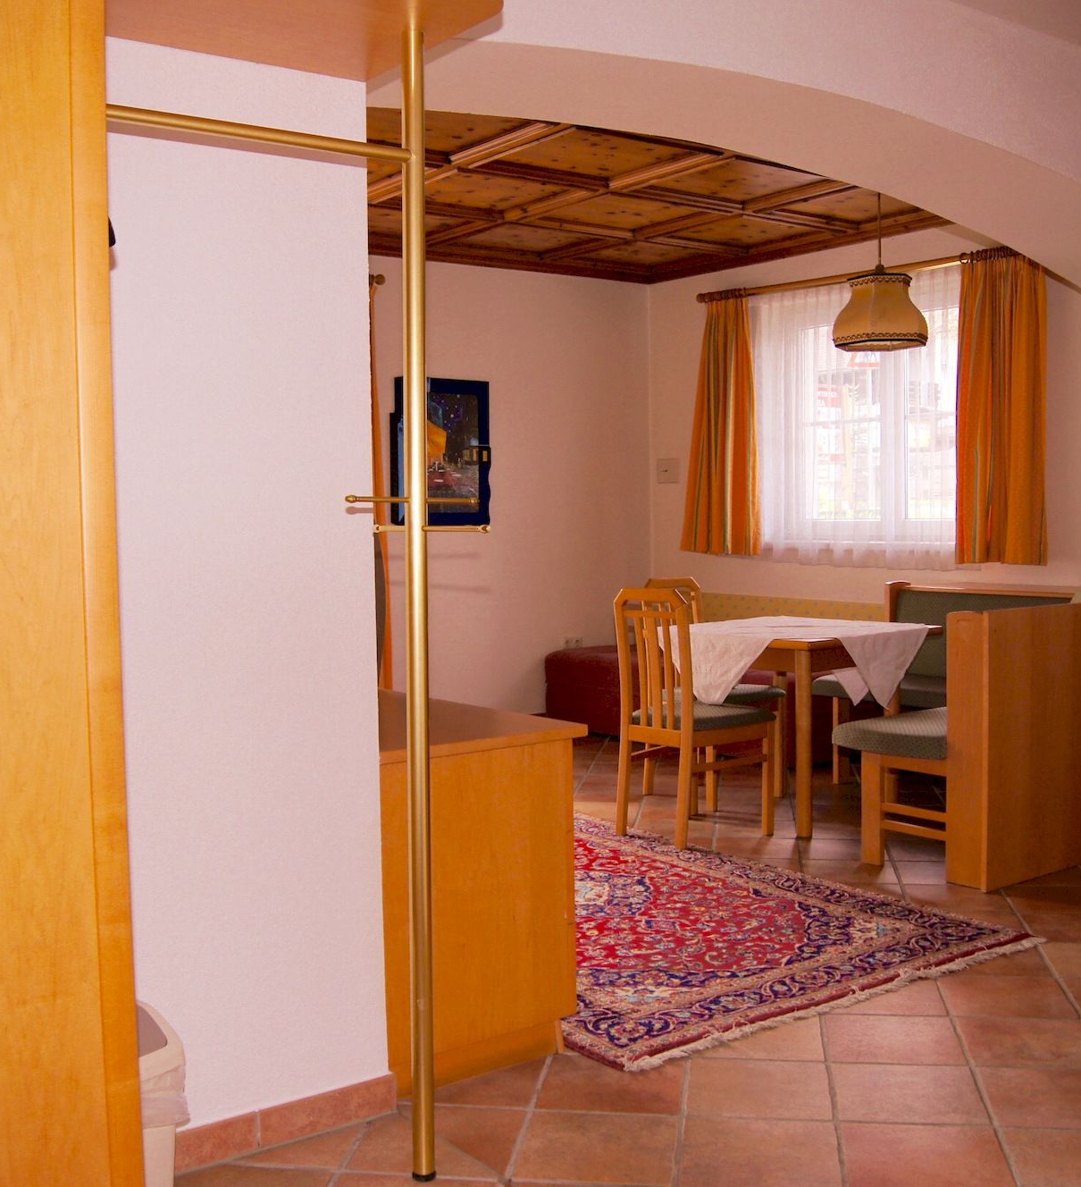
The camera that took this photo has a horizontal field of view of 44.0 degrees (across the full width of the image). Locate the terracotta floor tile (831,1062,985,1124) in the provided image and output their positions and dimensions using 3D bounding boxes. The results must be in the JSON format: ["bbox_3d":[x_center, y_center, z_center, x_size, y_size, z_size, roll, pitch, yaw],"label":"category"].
[{"bbox_3d":[0.771,1.054,2.815,0.300,0.012,0.300,-1,3,8],"label":"terracotta floor tile"}]

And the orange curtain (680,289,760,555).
[{"bbox_3d":[1.040,-0.980,7.774,0.130,1.500,0.600,-3,4,-34],"label":"orange curtain"}]

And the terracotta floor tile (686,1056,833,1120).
[{"bbox_3d":[0.464,1.058,2.855,0.300,0.012,0.300,-1,3,8],"label":"terracotta floor tile"}]

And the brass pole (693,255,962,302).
[{"bbox_3d":[1.528,-1.644,6.957,0.036,0.036,2.200,-3,6,-34],"label":"brass pole"}]

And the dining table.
[{"bbox_3d":[1.017,0.511,5.355,0.800,0.757,0.820,-3,4,-34],"label":"dining table"}]

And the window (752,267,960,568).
[{"bbox_3d":[1.670,-0.895,7.027,0.130,1.450,1.450,-3,4,-34],"label":"window"}]

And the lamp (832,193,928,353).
[{"bbox_3d":[1.325,-1.297,5.240,0.375,0.704,0.375,-3,4,-34],"label":"lamp"}]

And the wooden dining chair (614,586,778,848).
[{"bbox_3d":[0.589,0.459,5.180,0.490,0.940,0.435,-3,4,-34],"label":"wooden dining chair"}]

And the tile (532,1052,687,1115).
[{"bbox_3d":[0.157,1.050,2.860,0.300,0.012,0.290,0,3,9],"label":"tile"}]

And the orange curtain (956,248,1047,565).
[{"bbox_3d":[2.123,-0.843,6.181,0.110,1.450,0.460,-3,4,-34],"label":"orange curtain"}]

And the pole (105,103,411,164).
[{"bbox_3d":[-0.487,-0.768,2.238,0.620,0.025,0.025,-3,4,-34],"label":"pole"}]

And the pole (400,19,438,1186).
[{"bbox_3d":[-0.216,0.040,2.390,0.042,2.064,0.042,-2,4,-34],"label":"pole"}]

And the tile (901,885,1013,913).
[{"bbox_3d":[1.322,0.968,4.230,0.300,0.012,0.300,-1,3,8],"label":"tile"}]

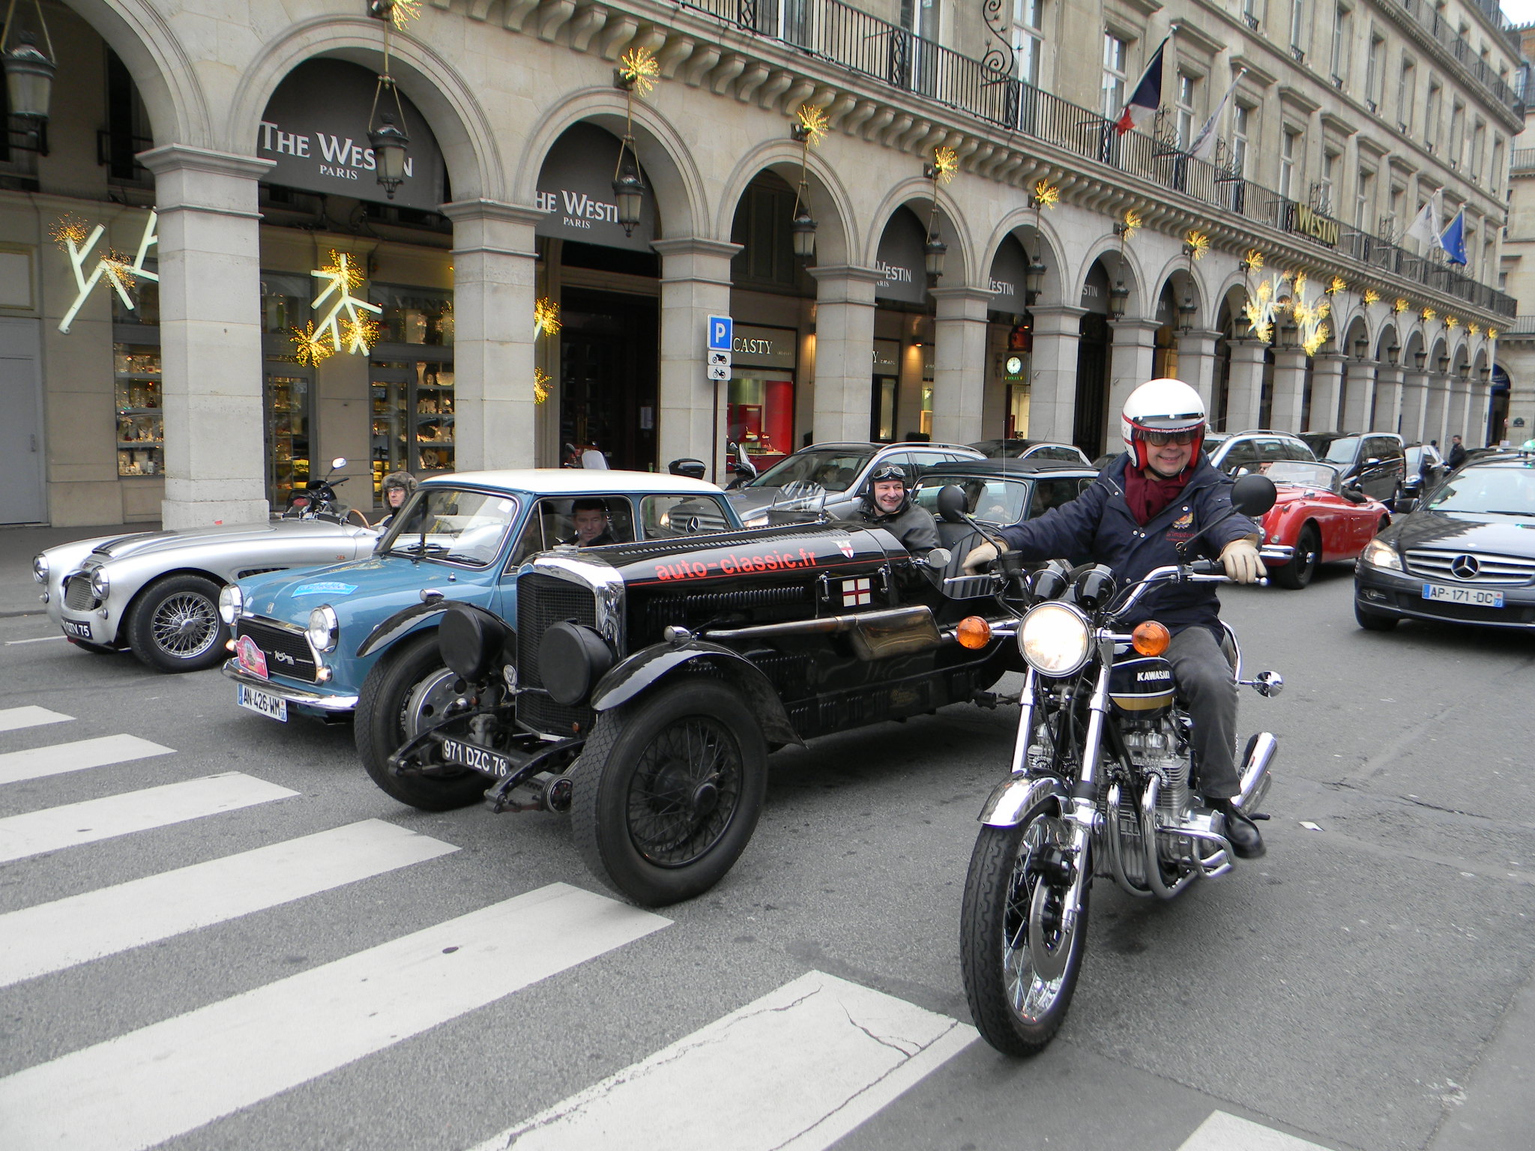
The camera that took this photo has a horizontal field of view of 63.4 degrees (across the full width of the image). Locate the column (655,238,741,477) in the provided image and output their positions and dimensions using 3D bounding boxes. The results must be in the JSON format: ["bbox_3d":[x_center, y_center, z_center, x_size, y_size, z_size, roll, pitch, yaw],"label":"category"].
[{"bbox_3d":[-1.054,-2.776,18.161,0.845,4.013,1.012,8,9,41],"label":"column"}]

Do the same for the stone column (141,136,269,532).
[{"bbox_3d":[-5.371,-2.067,11.974,0.821,3.780,0.921,8,9,41],"label":"stone column"}]

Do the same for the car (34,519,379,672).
[{"bbox_3d":[-3.336,-0.088,9.403,1.530,1.080,3.900,8,9,41],"label":"car"}]

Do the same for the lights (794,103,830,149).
[{"bbox_3d":[0.637,-6.273,17.334,0.380,0.620,0.560,8,9,41],"label":"lights"}]

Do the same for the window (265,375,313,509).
[{"bbox_3d":[-6.741,-1.867,17.550,0.120,1.921,0.734,8,9,41],"label":"window"}]

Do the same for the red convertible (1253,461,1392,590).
[{"bbox_3d":[6.178,-0.698,14.597,1.640,1.360,4.450,8,10,44],"label":"red convertible"}]

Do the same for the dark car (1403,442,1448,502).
[{"bbox_3d":[17.227,-2.773,33.610,1.700,1.450,3.950,8,9,41],"label":"dark car"}]

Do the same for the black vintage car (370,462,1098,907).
[{"bbox_3d":[0.259,0.261,5.690,1.680,1.360,4.300,8,10,44],"label":"black vintage car"}]

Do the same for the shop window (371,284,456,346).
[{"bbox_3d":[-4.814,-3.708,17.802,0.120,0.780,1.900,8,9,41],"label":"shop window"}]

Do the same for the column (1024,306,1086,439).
[{"bbox_3d":[6.019,-3.588,26.202,0.845,4.013,1.012,8,9,41],"label":"column"}]

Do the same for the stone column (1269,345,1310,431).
[{"bbox_3d":[15.673,-4.714,37.440,0.867,4.125,1.039,8,9,41],"label":"stone column"}]

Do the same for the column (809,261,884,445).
[{"bbox_3d":[1.177,-2.828,19.425,0.821,3.780,0.921,8,9,41],"label":"column"}]

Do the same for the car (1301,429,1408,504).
[{"bbox_3d":[12.563,-2.330,27.508,1.870,1.800,4.750,8,9,41],"label":"car"}]

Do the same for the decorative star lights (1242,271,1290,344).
[{"bbox_3d":[12.764,-6.881,31.807,0.800,1.800,1.100,8,9,41],"label":"decorative star lights"}]

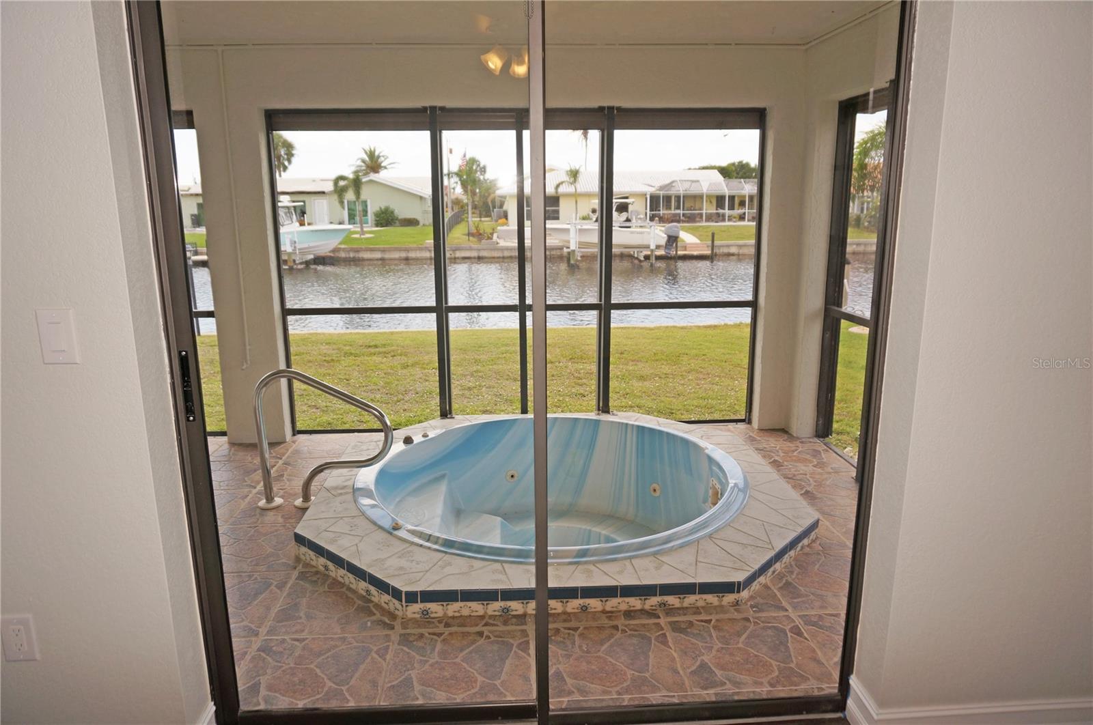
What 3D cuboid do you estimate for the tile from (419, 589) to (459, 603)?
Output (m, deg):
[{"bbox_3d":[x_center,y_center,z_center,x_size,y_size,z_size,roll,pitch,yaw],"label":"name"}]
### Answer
[{"bbox_3d":[-0.412,0.906,2.817,0.152,0.052,0.010,-1,13,-2],"label":"tile"}]

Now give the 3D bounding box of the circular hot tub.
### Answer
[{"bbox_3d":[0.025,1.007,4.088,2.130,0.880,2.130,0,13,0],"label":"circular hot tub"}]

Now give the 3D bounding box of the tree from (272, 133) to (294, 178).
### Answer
[{"bbox_3d":[-28.617,-20.298,78.967,4.200,9.820,4.200,-1,13,-3],"label":"tree"}]

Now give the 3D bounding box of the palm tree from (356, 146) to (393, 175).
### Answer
[{"bbox_3d":[-18.478,-19.334,78.754,4.900,7.870,4.900,-1,13,-3],"label":"palm tree"}]

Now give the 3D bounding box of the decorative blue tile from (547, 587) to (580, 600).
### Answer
[{"bbox_3d":[0.052,0.899,2.845,0.152,0.051,0.009,-1,13,-3],"label":"decorative blue tile"}]

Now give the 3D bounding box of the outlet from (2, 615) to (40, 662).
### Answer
[{"bbox_3d":[-1.266,0.665,1.747,0.076,0.122,0.007,-1,13,-3],"label":"outlet"}]

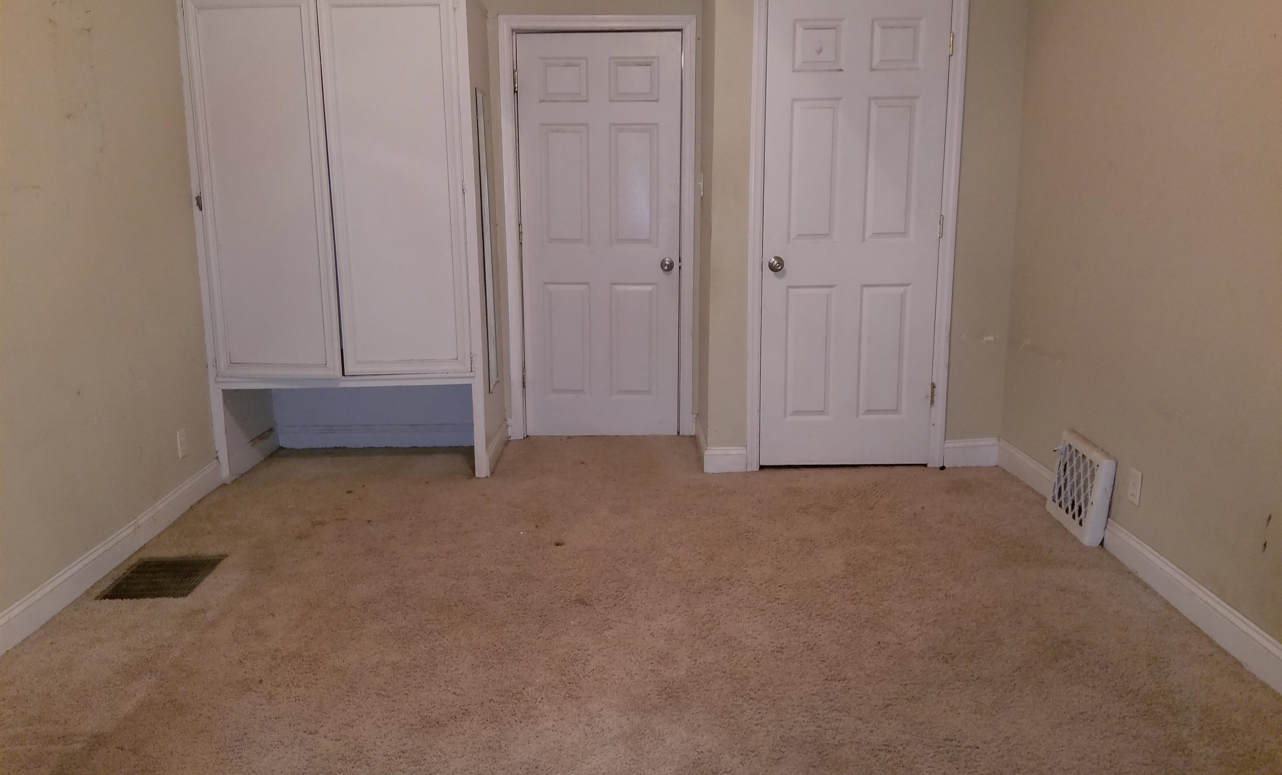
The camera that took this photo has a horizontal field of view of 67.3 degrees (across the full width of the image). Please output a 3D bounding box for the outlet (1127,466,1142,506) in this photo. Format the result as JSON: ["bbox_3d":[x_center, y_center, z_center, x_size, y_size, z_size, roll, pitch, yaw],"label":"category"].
[{"bbox_3d":[1.665,0.336,3.245,0.008,0.115,0.072,-1,13,-1],"label":"outlet"}]

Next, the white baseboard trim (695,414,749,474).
[{"bbox_3d":[0.379,0.260,4.638,0.193,0.120,0.600,-1,13,-1],"label":"white baseboard trim"}]

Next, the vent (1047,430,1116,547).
[{"bbox_3d":[1.651,0.370,3.625,0.050,0.330,0.385,5,13,1],"label":"vent"}]

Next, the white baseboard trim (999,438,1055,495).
[{"bbox_3d":[1.655,0.359,4.128,0.020,0.124,0.525,-1,13,-2],"label":"white baseboard trim"}]

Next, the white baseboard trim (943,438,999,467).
[{"bbox_3d":[1.509,0.301,4.387,0.255,0.126,0.020,-1,13,-1],"label":"white baseboard trim"}]

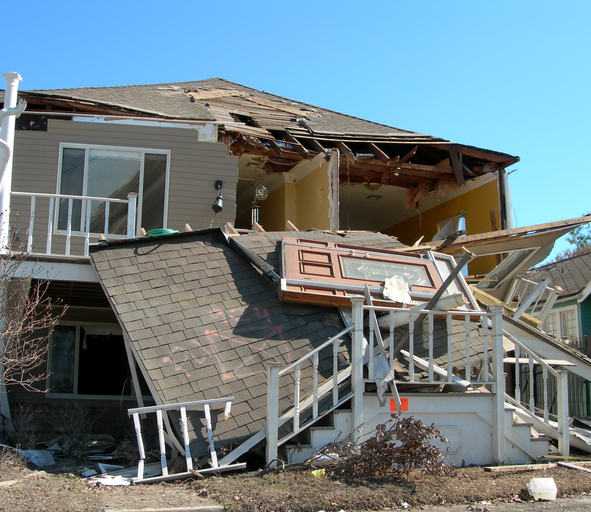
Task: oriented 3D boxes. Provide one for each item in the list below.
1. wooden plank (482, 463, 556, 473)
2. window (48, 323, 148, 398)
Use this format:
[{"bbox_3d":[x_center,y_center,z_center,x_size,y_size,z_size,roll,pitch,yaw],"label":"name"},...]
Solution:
[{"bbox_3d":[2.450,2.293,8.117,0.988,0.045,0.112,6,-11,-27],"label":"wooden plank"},{"bbox_3d":[-3.048,1.675,11.900,1.700,1.200,0.120,2,-10,-10],"label":"window"}]

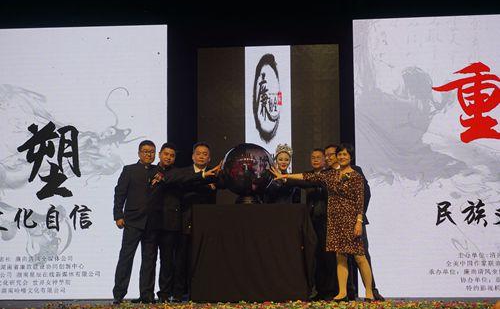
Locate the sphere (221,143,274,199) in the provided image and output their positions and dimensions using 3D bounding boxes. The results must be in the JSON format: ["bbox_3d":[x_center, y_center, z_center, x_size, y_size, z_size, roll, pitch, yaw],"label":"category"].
[{"bbox_3d":[-0.020,0.172,10.600,0.575,0.585,0.575,0,-7,0],"label":"sphere"}]

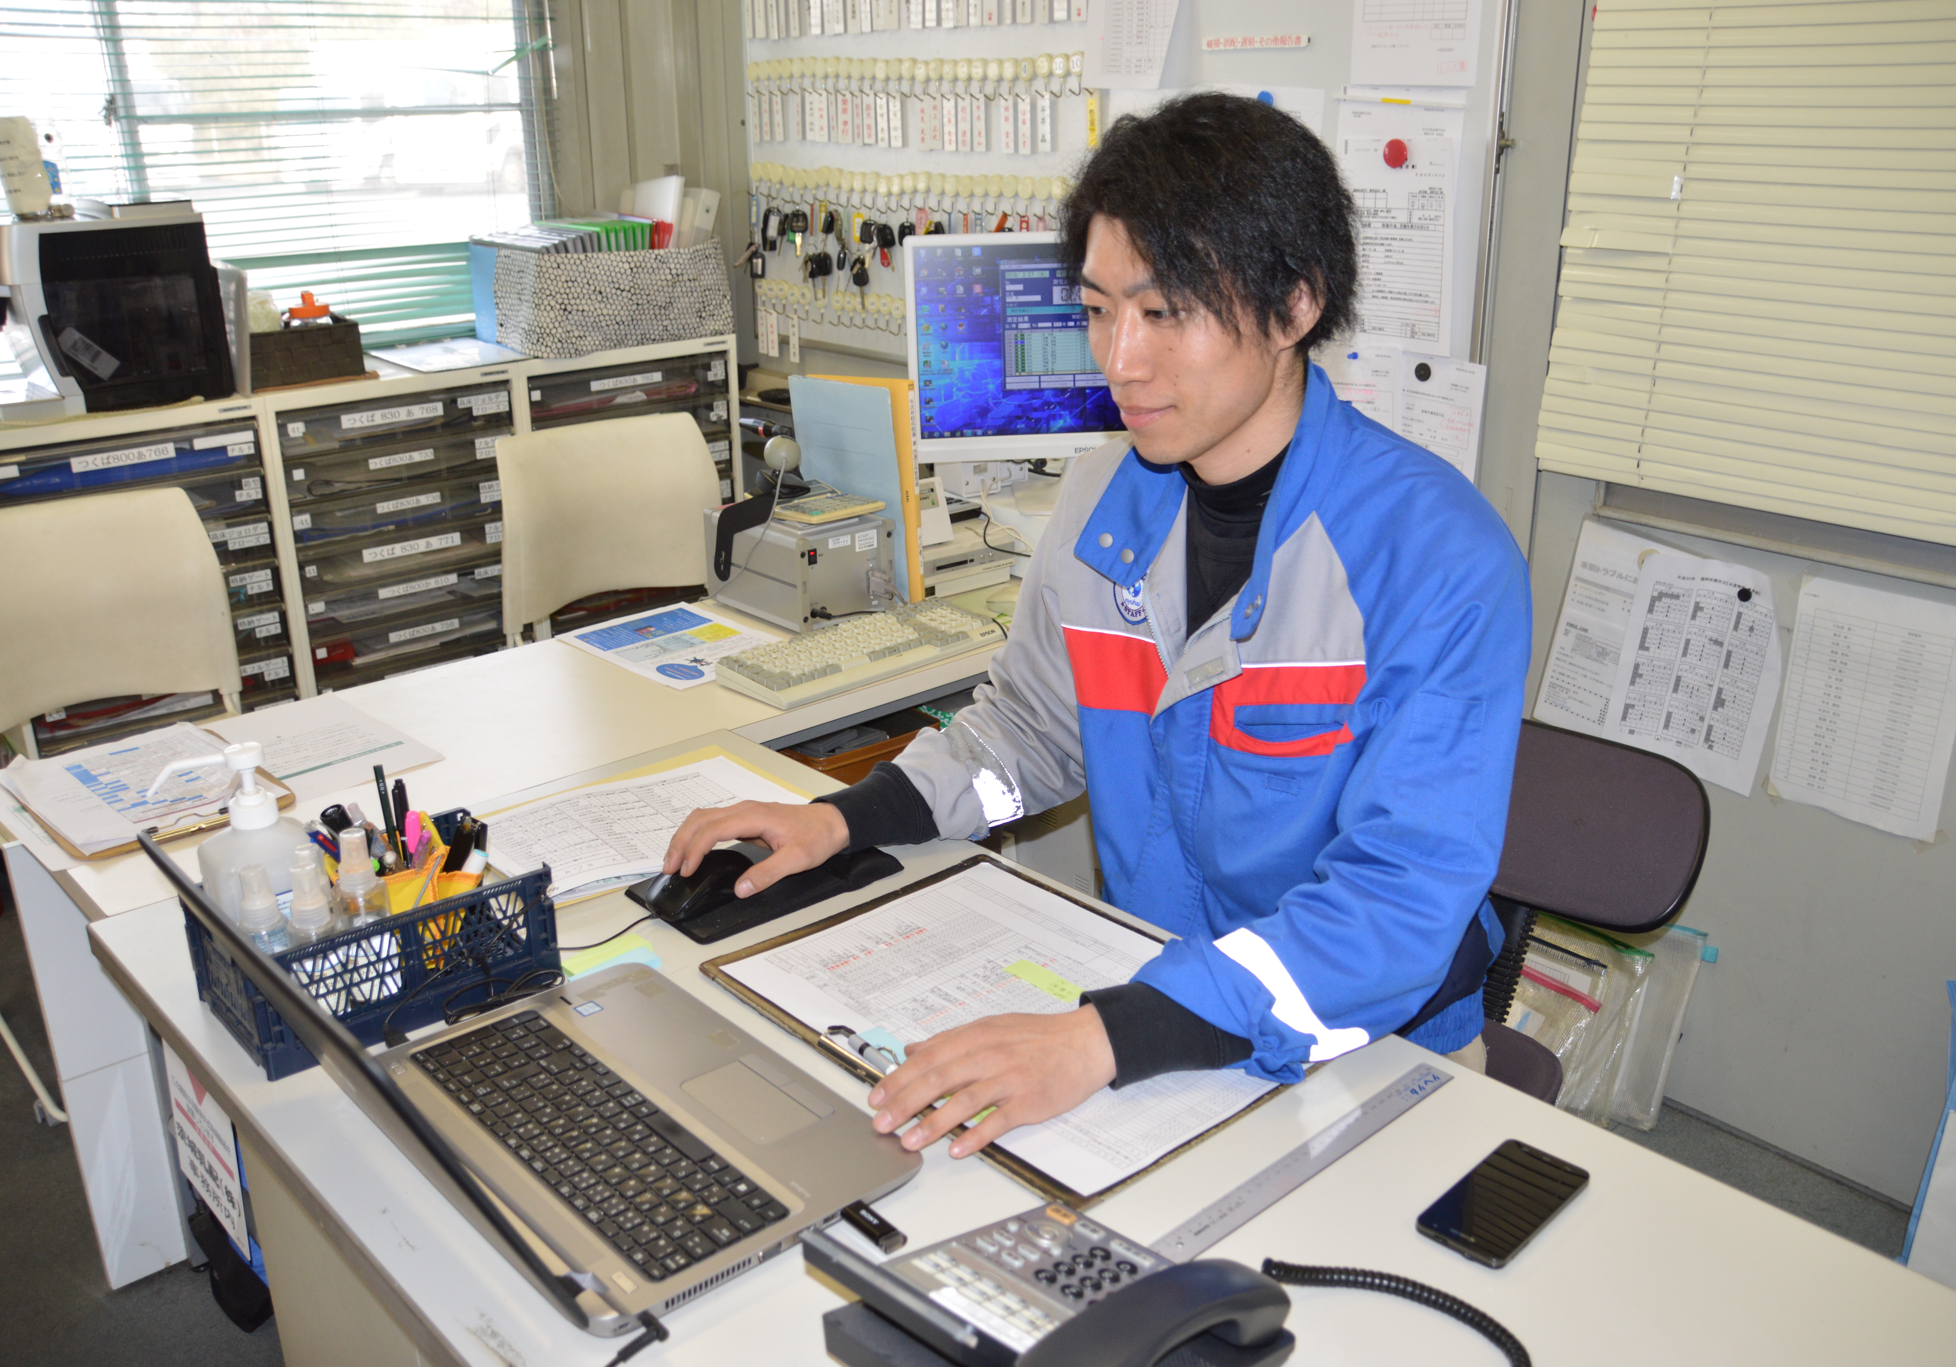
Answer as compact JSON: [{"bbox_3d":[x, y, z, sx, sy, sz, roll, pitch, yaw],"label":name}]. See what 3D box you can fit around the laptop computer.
[{"bbox_3d":[-0.287,0.222,1.046,0.367,0.253,0.384,-19,27,-40],"label":"laptop computer"}]

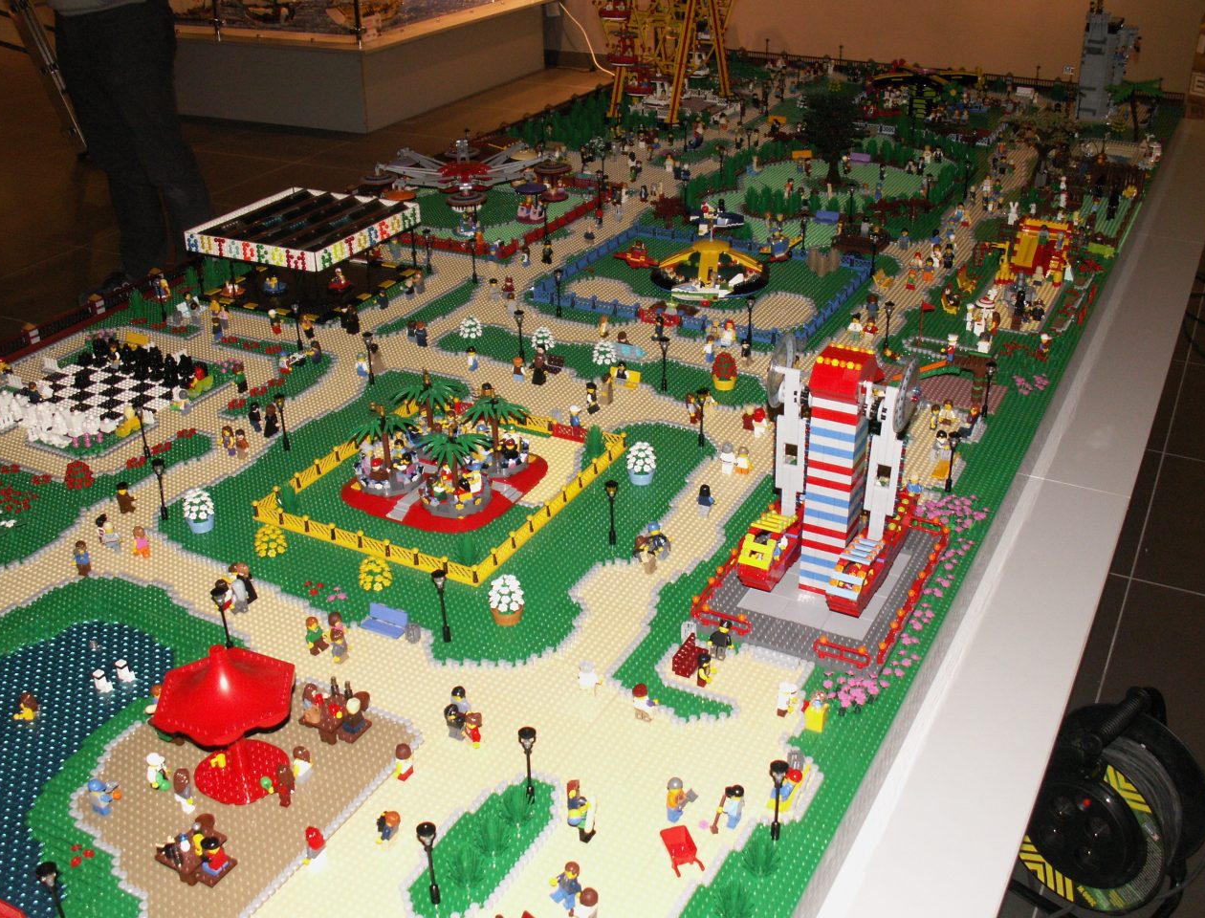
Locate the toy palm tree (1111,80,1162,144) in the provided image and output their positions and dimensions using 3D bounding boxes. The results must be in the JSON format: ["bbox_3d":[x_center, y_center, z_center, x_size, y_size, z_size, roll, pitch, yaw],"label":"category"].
[{"bbox_3d":[1.297,-0.844,3.005,0.130,0.145,0.130,13,32,25],"label":"toy palm tree"}]

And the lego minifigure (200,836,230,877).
[{"bbox_3d":[-0.311,0.317,0.988,0.021,0.035,0.025,13,31,24],"label":"lego minifigure"}]

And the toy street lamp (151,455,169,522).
[{"bbox_3d":[-0.549,0.040,1.530,0.016,0.079,0.016,13,32,25],"label":"toy street lamp"}]

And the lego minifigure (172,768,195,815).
[{"bbox_3d":[-0.361,0.286,1.067,0.025,0.041,0.018,13,31,25],"label":"lego minifigure"}]

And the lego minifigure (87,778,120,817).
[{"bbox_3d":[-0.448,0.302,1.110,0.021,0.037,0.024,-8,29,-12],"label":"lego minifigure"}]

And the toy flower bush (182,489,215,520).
[{"bbox_3d":[-0.483,0.051,1.477,0.036,0.034,0.036,-1,28,0],"label":"toy flower bush"}]

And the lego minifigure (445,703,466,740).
[{"bbox_3d":[-0.141,0.251,1.184,0.024,0.041,0.016,13,32,25],"label":"lego minifigure"}]

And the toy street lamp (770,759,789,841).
[{"bbox_3d":[0.144,0.282,1.018,0.016,0.080,0.016,0,28,0],"label":"toy street lamp"}]

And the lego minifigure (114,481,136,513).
[{"bbox_3d":[-0.608,0.048,1.573,0.019,0.042,0.024,13,32,25],"label":"lego minifigure"}]

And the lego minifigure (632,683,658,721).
[{"bbox_3d":[0.041,0.235,1.205,0.026,0.040,0.016,13,32,25],"label":"lego minifigure"}]

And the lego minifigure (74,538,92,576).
[{"bbox_3d":[-0.590,0.113,1.403,0.025,0.042,0.017,-2,28,-2],"label":"lego minifigure"}]

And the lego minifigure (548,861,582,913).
[{"bbox_3d":[-0.028,0.345,1.006,0.021,0.042,0.027,-26,37,-37],"label":"lego minifigure"}]

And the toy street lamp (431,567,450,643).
[{"bbox_3d":[-0.164,0.153,1.269,0.016,0.080,0.016,0,28,0],"label":"toy street lamp"}]

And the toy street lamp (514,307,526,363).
[{"bbox_3d":[-0.125,-0.187,1.904,0.016,0.082,0.016,13,31,24],"label":"toy street lamp"}]

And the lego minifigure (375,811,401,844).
[{"bbox_3d":[-0.183,0.314,1.059,0.019,0.034,0.023,7,30,16],"label":"lego minifigure"}]

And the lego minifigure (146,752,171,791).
[{"bbox_3d":[-0.401,0.283,1.118,0.019,0.042,0.024,13,32,25],"label":"lego minifigure"}]

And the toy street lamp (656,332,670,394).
[{"bbox_3d":[0.091,-0.136,1.821,0.016,0.079,0.016,13,32,25],"label":"toy street lamp"}]

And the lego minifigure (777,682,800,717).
[{"bbox_3d":[0.175,0.226,1.168,0.020,0.042,0.025,13,31,24],"label":"lego minifigure"}]

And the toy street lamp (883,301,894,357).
[{"bbox_3d":[0.445,-0.201,1.923,0.016,0.079,0.016,13,32,25],"label":"toy street lamp"}]

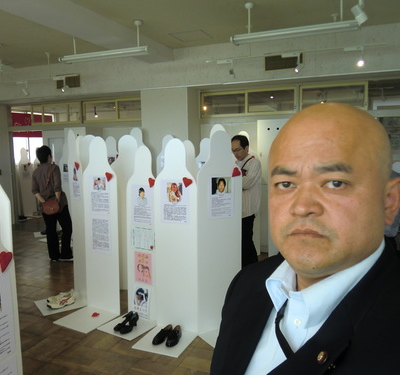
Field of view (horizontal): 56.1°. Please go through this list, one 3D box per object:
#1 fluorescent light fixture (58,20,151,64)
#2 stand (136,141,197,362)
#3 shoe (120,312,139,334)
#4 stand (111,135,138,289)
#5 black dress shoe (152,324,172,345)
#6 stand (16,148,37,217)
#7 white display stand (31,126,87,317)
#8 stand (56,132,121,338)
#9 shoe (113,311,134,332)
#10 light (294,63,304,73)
[{"bbox_3d":[-1.184,-1.737,4.507,1.250,0.380,0.150,1,5,19],"label":"fluorescent light fixture"},{"bbox_3d":[-0.273,0.425,2.973,0.400,1.633,0.400,2,5,23],"label":"stand"},{"bbox_3d":[-0.591,1.158,3.216,0.080,0.120,0.208,3,5,31],"label":"shoe"},{"bbox_3d":[-0.795,0.275,4.345,0.400,1.722,0.400,0,4,3],"label":"stand"},{"bbox_3d":[-0.301,1.189,3.054,0.090,0.080,0.248,2,5,25],"label":"black dress shoe"},{"bbox_3d":[-4.293,-0.070,9.109,0.400,1.690,0.400,2,5,22],"label":"stand"},{"bbox_3d":[-1.416,0.306,3.738,0.400,1.758,0.400,-3,5,-36],"label":"white display stand"},{"bbox_3d":[-1.034,0.377,3.376,0.400,1.670,0.400,2,5,28],"label":"stand"},{"bbox_3d":[-0.653,1.154,3.260,0.080,0.120,0.208,3,6,37],"label":"shoe"},{"bbox_3d":[1.149,-1.386,4.336,0.070,0.080,0.120,4,49,41],"label":"light"}]

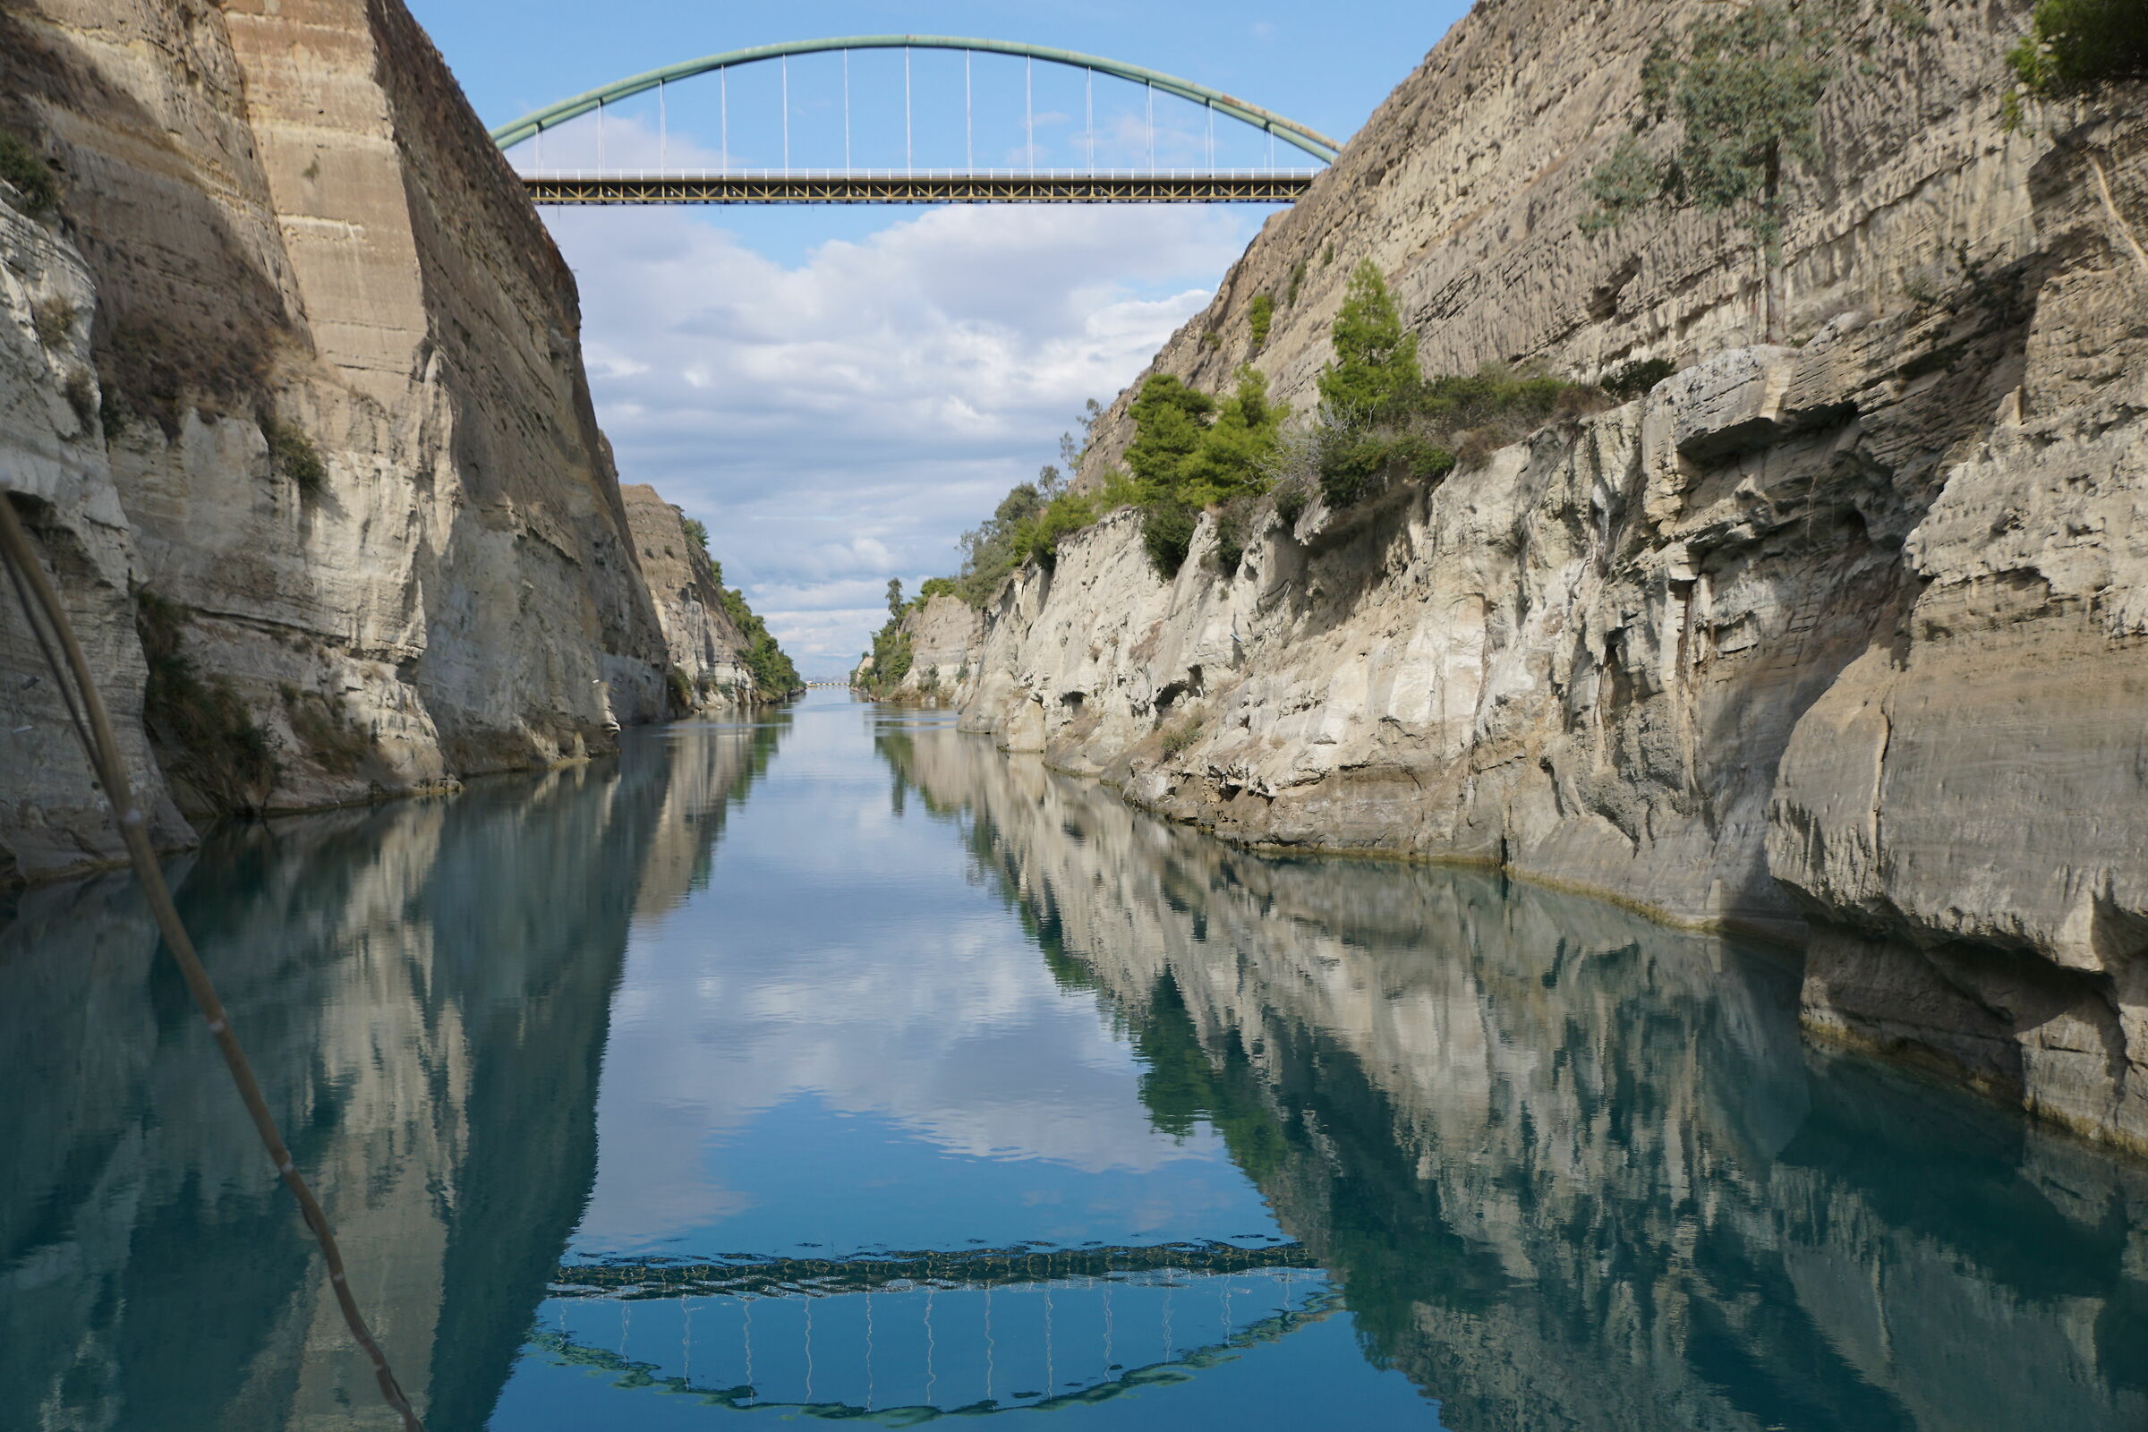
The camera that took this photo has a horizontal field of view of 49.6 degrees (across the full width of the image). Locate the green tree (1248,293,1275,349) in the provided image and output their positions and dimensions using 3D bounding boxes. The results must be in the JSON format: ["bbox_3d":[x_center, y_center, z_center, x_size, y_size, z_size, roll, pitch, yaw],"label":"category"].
[{"bbox_3d":[12.820,-26.780,158.000,1.820,3.880,1.900,-1,1,3],"label":"green tree"}]

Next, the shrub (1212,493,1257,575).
[{"bbox_3d":[5.410,-6.140,78.500,1.590,2.770,1.600,-1,1,3],"label":"shrub"}]

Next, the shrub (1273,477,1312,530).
[{"bbox_3d":[6.520,-6.340,69.500,1.150,1.550,1.200,-1,1,3],"label":"shrub"}]

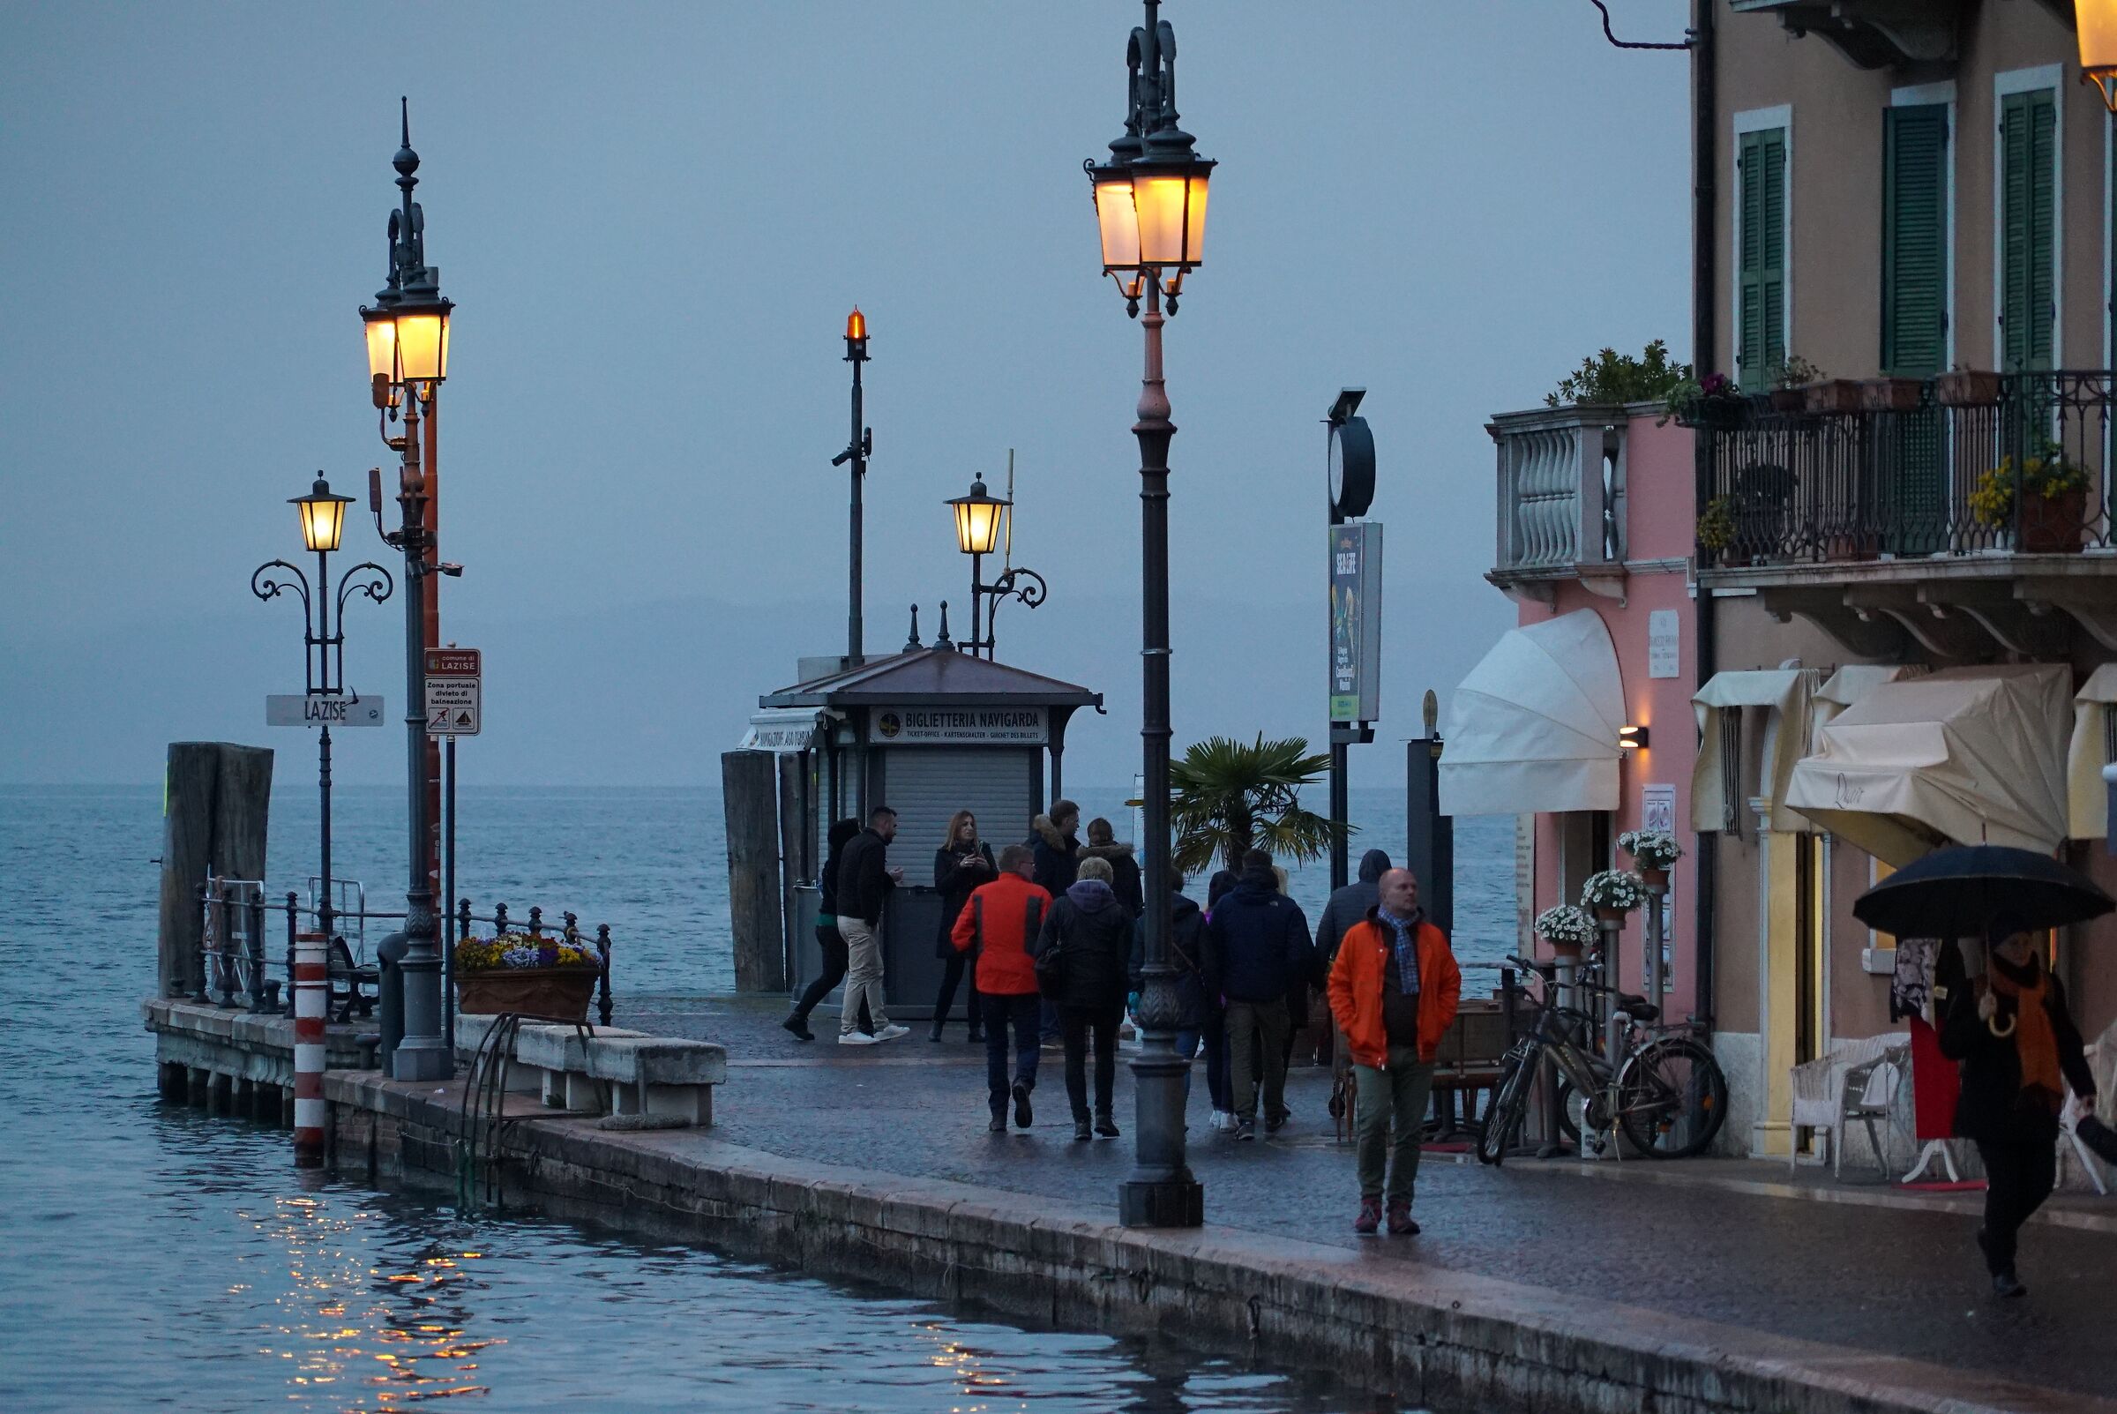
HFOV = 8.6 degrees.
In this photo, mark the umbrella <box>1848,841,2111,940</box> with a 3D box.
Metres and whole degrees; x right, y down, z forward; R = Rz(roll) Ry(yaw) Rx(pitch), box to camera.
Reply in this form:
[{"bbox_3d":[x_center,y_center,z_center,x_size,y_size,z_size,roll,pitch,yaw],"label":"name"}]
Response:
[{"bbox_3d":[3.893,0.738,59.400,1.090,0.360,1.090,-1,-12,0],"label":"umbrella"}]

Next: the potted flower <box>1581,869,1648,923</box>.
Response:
[{"bbox_3d":[3.266,1.108,83.000,0.400,0.300,0.400,0,0,0],"label":"potted flower"}]

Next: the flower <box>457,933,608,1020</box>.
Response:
[{"bbox_3d":[-3.685,1.871,98.000,1.030,0.620,0.500,0,0,14],"label":"flower"}]

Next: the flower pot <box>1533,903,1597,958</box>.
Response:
[{"bbox_3d":[2.985,1.317,83.000,0.380,0.310,0.380,0,0,0],"label":"flower pot"}]

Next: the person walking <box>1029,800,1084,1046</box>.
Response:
[{"bbox_3d":[-0.018,1.614,104.800,0.400,1.830,0.520,0,0,-41],"label":"person walking"}]

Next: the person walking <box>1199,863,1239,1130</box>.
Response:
[{"bbox_3d":[1.037,1.813,87.200,0.460,1.610,0.420,0,0,0],"label":"person walking"}]

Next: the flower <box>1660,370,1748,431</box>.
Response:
[{"bbox_3d":[3.687,-1.744,80.500,0.500,0.340,0.450,0,0,-11],"label":"flower"}]

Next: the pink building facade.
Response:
[{"bbox_3d":[2.970,0.420,83.000,1.250,4.350,3.800,0,0,-15],"label":"pink building facade"}]

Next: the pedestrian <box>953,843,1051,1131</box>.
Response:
[{"bbox_3d":[-0.341,1.704,85.600,0.600,1.740,0.450,0,0,9],"label":"pedestrian"}]

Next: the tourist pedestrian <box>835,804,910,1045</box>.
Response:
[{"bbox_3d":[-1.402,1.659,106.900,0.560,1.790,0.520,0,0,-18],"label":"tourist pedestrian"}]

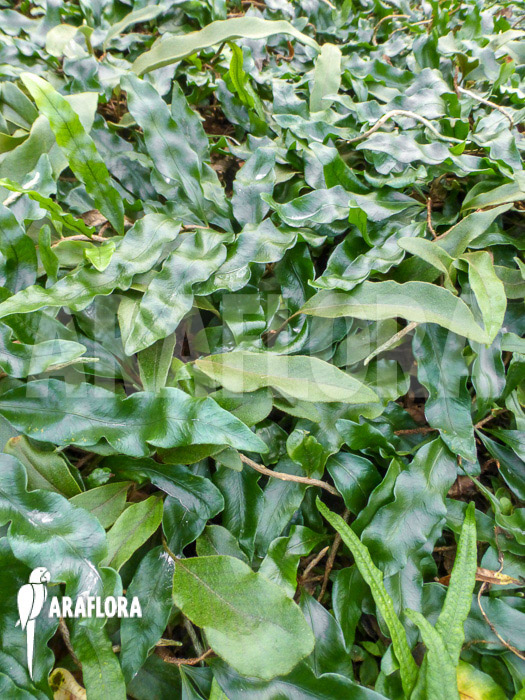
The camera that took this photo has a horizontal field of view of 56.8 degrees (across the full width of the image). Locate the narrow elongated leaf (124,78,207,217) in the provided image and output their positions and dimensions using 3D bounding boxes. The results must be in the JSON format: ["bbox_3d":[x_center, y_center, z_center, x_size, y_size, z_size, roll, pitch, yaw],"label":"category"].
[{"bbox_3d":[-0.124,-0.264,0.625,0.052,0.022,0.240,-23,75,-19],"label":"narrow elongated leaf"}]

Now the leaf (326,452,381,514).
[{"bbox_3d":[0.063,0.101,0.355,0.036,0.013,0.051,-27,68,-4],"label":"leaf"}]

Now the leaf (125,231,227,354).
[{"bbox_3d":[-0.096,-0.066,0.510,0.053,0.030,0.173,23,62,1],"label":"leaf"}]

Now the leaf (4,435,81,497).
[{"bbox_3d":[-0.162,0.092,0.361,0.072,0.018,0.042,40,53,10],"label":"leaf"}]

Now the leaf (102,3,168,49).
[{"bbox_3d":[-0.232,-0.601,0.900,0.035,0.025,0.165,35,68,18],"label":"leaf"}]

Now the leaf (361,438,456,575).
[{"bbox_3d":[0.109,0.109,0.344,0.052,0.020,0.101,22,69,17],"label":"leaf"}]

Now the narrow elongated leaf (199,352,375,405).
[{"bbox_3d":[0.020,0.023,0.418,0.158,0.022,0.042,9,68,5],"label":"narrow elongated leaf"}]

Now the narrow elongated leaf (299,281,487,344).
[{"bbox_3d":[0.116,-0.031,0.435,0.162,0.025,0.040,8,60,7],"label":"narrow elongated leaf"}]

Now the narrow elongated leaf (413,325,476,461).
[{"bbox_3d":[0.163,0.035,0.433,0.043,0.028,0.130,-13,73,9],"label":"narrow elongated leaf"}]

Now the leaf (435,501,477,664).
[{"bbox_3d":[0.128,0.152,0.315,0.016,0.012,0.105,8,82,21],"label":"leaf"}]

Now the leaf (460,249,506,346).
[{"bbox_3d":[0.225,-0.056,0.500,0.034,0.022,0.116,-3,63,16],"label":"leaf"}]

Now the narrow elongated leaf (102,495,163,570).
[{"bbox_3d":[-0.091,0.129,0.345,0.025,0.012,0.064,30,66,7],"label":"narrow elongated leaf"}]

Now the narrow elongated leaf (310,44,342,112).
[{"bbox_3d":[0.097,-0.431,0.772,0.041,0.015,0.142,8,76,2],"label":"narrow elongated leaf"}]

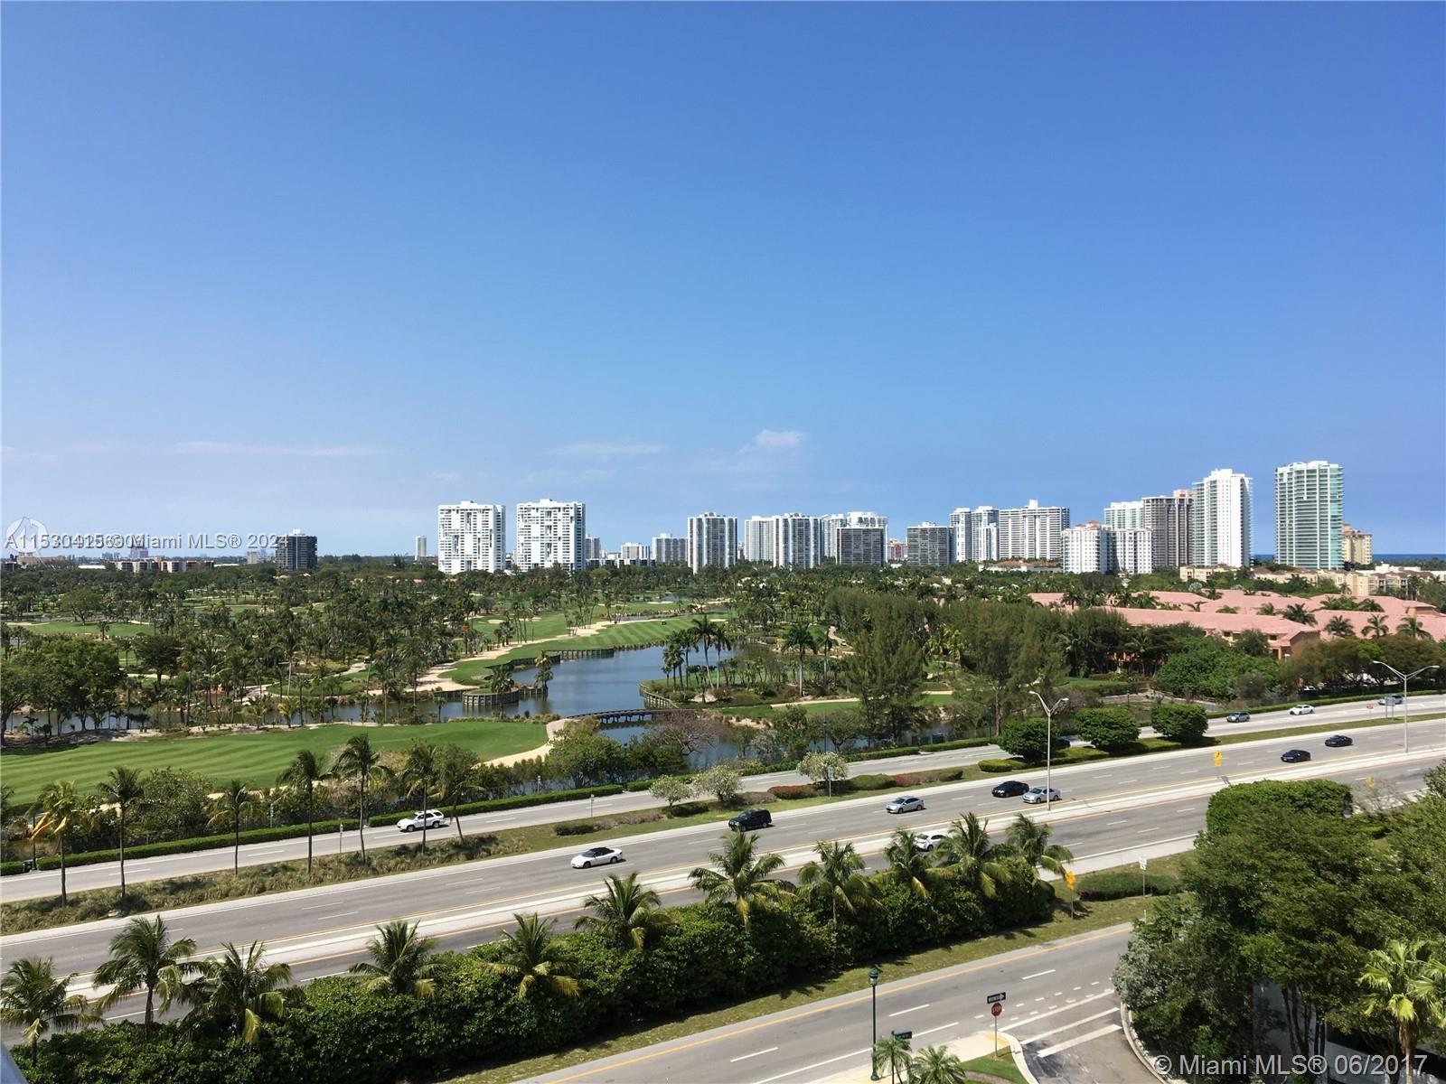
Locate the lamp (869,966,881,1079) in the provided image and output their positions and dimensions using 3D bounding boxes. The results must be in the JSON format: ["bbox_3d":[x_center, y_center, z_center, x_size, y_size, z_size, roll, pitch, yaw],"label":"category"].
[{"bbox_3d":[8.429,26.772,67.300,0.520,6.285,0.520,0,0,0],"label":"lamp"}]

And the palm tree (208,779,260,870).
[{"bbox_3d":[-44.287,25.897,109.800,4.600,8.685,4.600,0,0,-22],"label":"palm tree"}]

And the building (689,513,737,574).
[{"bbox_3d":[-12.448,3.039,1405.000,53.000,74.211,23.000,0,0,-23],"label":"building"}]

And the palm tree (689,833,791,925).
[{"bbox_3d":[1.305,25.127,84.800,7.000,9.843,6.700,0,0,0],"label":"palm tree"}]

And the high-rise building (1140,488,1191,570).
[{"bbox_3d":[454.812,-6.693,1230.000,56.000,90.998,28.000,0,0,-6],"label":"high-rise building"}]

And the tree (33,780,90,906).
[{"bbox_3d":[-53.530,24.470,98.020,4.400,9.820,4.400,0,0,0],"label":"tree"}]

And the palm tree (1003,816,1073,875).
[{"bbox_3d":[26.137,26.305,100.662,5.650,7.060,5.650,0,-1,0],"label":"palm tree"}]

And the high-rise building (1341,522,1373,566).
[{"bbox_3d":[547.750,10.290,1064.950,40.000,53.500,25.000,0,0,10],"label":"high-rise building"}]

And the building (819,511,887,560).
[{"bbox_3d":[162.494,2.551,1520.034,78.000,79.000,38.000,0,-1,0],"label":"building"}]

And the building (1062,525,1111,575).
[{"bbox_3d":[265.326,11.257,884.931,28.000,50.000,22.000,0,-1,37],"label":"building"}]

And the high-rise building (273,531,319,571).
[{"bbox_3d":[-480.540,13.170,1364.940,37.000,52.500,28.000,0,0,6],"label":"high-rise building"}]

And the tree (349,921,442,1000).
[{"bbox_3d":[-18.763,25.716,69.584,5.100,7.870,5.100,0,-1,0],"label":"tree"}]

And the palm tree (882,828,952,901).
[{"bbox_3d":[14.758,25.913,92.816,5.210,7.750,5.210,0,-1,0],"label":"palm tree"}]

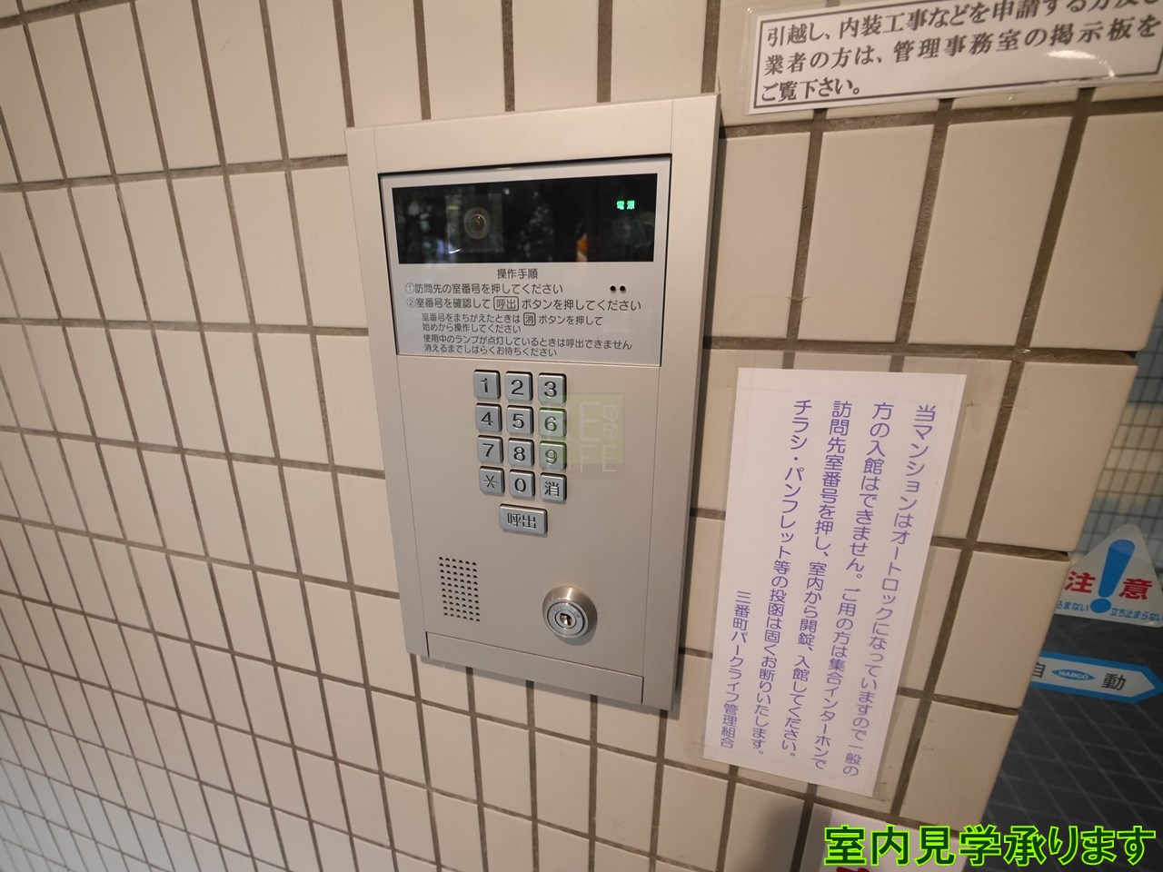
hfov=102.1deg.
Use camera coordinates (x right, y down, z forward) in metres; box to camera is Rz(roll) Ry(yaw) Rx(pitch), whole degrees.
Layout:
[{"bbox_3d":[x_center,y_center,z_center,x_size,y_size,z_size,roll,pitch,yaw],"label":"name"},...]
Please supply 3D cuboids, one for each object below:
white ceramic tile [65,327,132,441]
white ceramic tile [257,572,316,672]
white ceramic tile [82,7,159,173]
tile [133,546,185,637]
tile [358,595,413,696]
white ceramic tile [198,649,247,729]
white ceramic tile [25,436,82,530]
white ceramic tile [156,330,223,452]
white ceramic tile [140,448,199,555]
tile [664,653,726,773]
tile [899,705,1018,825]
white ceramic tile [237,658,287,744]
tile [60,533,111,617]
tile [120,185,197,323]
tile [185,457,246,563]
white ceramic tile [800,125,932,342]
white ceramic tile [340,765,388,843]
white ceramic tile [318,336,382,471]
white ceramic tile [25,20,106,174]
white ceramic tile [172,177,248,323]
[{"bbox_3d":[-0.397,-0.043,0.393,0.045,0.095,0.008,5,17,15],"label":"white ceramic tile"},{"bbox_3d":[-0.255,0.162,0.414,0.045,0.095,0.008,5,17,15],"label":"white ceramic tile"},{"bbox_3d":[-0.301,-0.225,0.310,0.045,0.095,0.008,5,17,15],"label":"white ceramic tile"},{"bbox_3d":[-0.400,0.149,0.450,0.045,0.095,0.008,5,17,15],"label":"tile"},{"bbox_3d":[-0.159,0.170,0.389,0.045,0.095,0.008,5,17,15],"label":"tile"},{"bbox_3d":[-0.352,0.249,0.465,0.045,0.095,0.008,5,17,15],"label":"white ceramic tile"},{"bbox_3d":[-0.495,0.045,0.448,0.044,0.093,0.008,5,17,15],"label":"white ceramic tile"},{"bbox_3d":[-0.301,-0.035,0.369,0.045,0.095,0.009,5,17,15],"label":"white ceramic tile"},{"bbox_3d":[-0.350,0.057,0.410,0.045,0.095,0.009,5,17,15],"label":"white ceramic tile"},{"bbox_3d":[0.083,0.189,0.324,0.044,0.093,0.008,5,17,15],"label":"tile"},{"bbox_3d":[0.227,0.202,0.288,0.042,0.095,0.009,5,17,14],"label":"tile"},{"bbox_3d":[-0.303,0.252,0.454,0.044,0.093,0.008,5,17,15],"label":"white ceramic tile"},{"bbox_3d":[-0.495,0.140,0.477,0.045,0.095,0.009,5,17,15],"label":"tile"},{"bbox_3d":[-0.301,-0.130,0.339,0.045,0.095,0.008,5,17,15],"label":"tile"},{"bbox_3d":[-0.302,0.061,0.397,0.044,0.093,0.008,5,17,15],"label":"tile"},{"bbox_3d":[0.132,-0.093,0.225,0.045,0.095,0.008,5,17,15],"label":"white ceramic tile"},{"bbox_3d":[-0.209,0.356,0.453,0.045,0.096,0.008,5,17,15],"label":"white ceramic tile"},{"bbox_3d":[-0.159,-0.023,0.332,0.045,0.095,0.008,5,17,15],"label":"white ceramic tile"},{"bbox_3d":[-0.350,-0.230,0.321,0.045,0.096,0.008,5,17,15],"label":"white ceramic tile"},{"bbox_3d":[-0.252,-0.127,0.328,0.045,0.095,0.009,5,17,15],"label":"white ceramic tile"}]

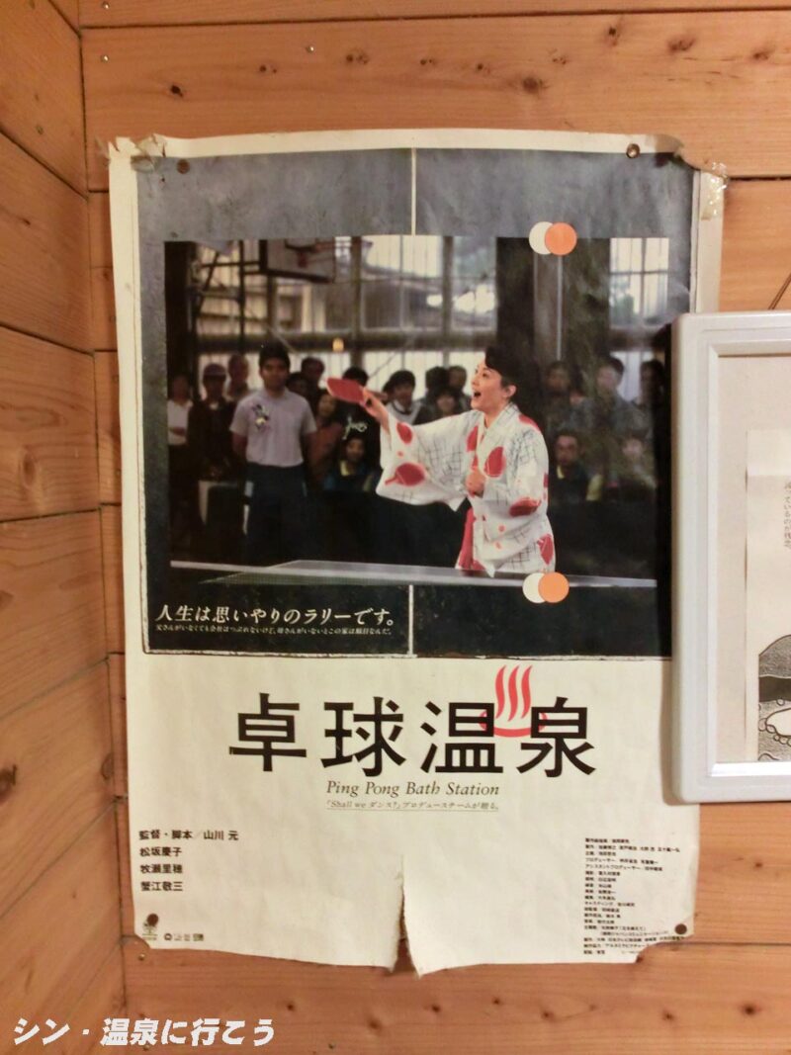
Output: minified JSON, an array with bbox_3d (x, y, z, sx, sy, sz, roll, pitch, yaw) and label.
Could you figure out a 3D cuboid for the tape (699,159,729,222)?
[{"bbox_3d":[0.264,-0.279,0.607,0.024,0.048,0.004,0,5,2],"label":"tape"}]

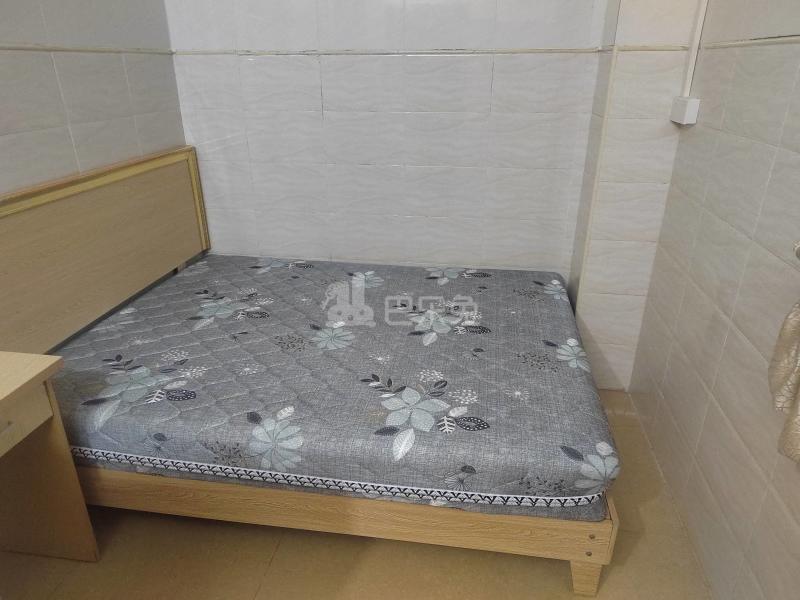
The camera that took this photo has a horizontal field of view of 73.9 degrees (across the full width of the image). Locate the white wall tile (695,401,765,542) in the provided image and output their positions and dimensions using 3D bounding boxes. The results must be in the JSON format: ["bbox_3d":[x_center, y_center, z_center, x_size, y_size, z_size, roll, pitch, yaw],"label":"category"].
[{"bbox_3d":[0.965,0.487,1.556,0.012,0.249,0.400,4,24,8],"label":"white wall tile"}]

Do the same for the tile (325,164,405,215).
[{"bbox_3d":[-0.174,-0.562,2.733,0.405,0.256,0.010,3,24,8],"label":"tile"}]

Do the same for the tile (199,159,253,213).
[{"bbox_3d":[-0.940,-0.605,2.834,0.331,0.256,0.010,3,24,8],"label":"tile"}]

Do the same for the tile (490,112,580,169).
[{"bbox_3d":[0.616,-0.735,2.469,0.400,0.249,0.010,3,24,8],"label":"tile"}]

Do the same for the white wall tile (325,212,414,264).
[{"bbox_3d":[-0.174,-0.328,2.835,0.405,0.256,0.010,3,24,8],"label":"white wall tile"}]

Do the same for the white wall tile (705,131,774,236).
[{"bbox_3d":[1.016,-0.357,1.596,0.010,0.249,0.384,3,24,8],"label":"white wall tile"}]

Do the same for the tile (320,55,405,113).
[{"bbox_3d":[-0.178,-1.022,2.514,0.400,0.249,0.012,4,24,8],"label":"tile"}]

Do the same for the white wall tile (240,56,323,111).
[{"bbox_3d":[-0.570,-1.035,2.546,0.400,0.249,0.010,3,24,8],"label":"white wall tile"}]

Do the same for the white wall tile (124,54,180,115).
[{"bbox_3d":[-1.140,-1.005,2.467,0.010,0.256,0.395,3,24,8],"label":"white wall tile"}]

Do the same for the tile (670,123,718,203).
[{"bbox_3d":[1.076,-0.510,1.944,0.010,0.249,0.385,3,24,8],"label":"tile"}]

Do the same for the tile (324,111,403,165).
[{"bbox_3d":[-0.175,-0.797,2.630,0.405,0.256,0.010,3,24,8],"label":"tile"}]

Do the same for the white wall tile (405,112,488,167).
[{"bbox_3d":[0.221,-0.759,2.528,0.400,0.249,0.010,3,24,8],"label":"white wall tile"}]

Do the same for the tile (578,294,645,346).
[{"bbox_3d":[0.966,0.086,2.443,0.282,0.249,0.010,3,24,8],"label":"tile"}]

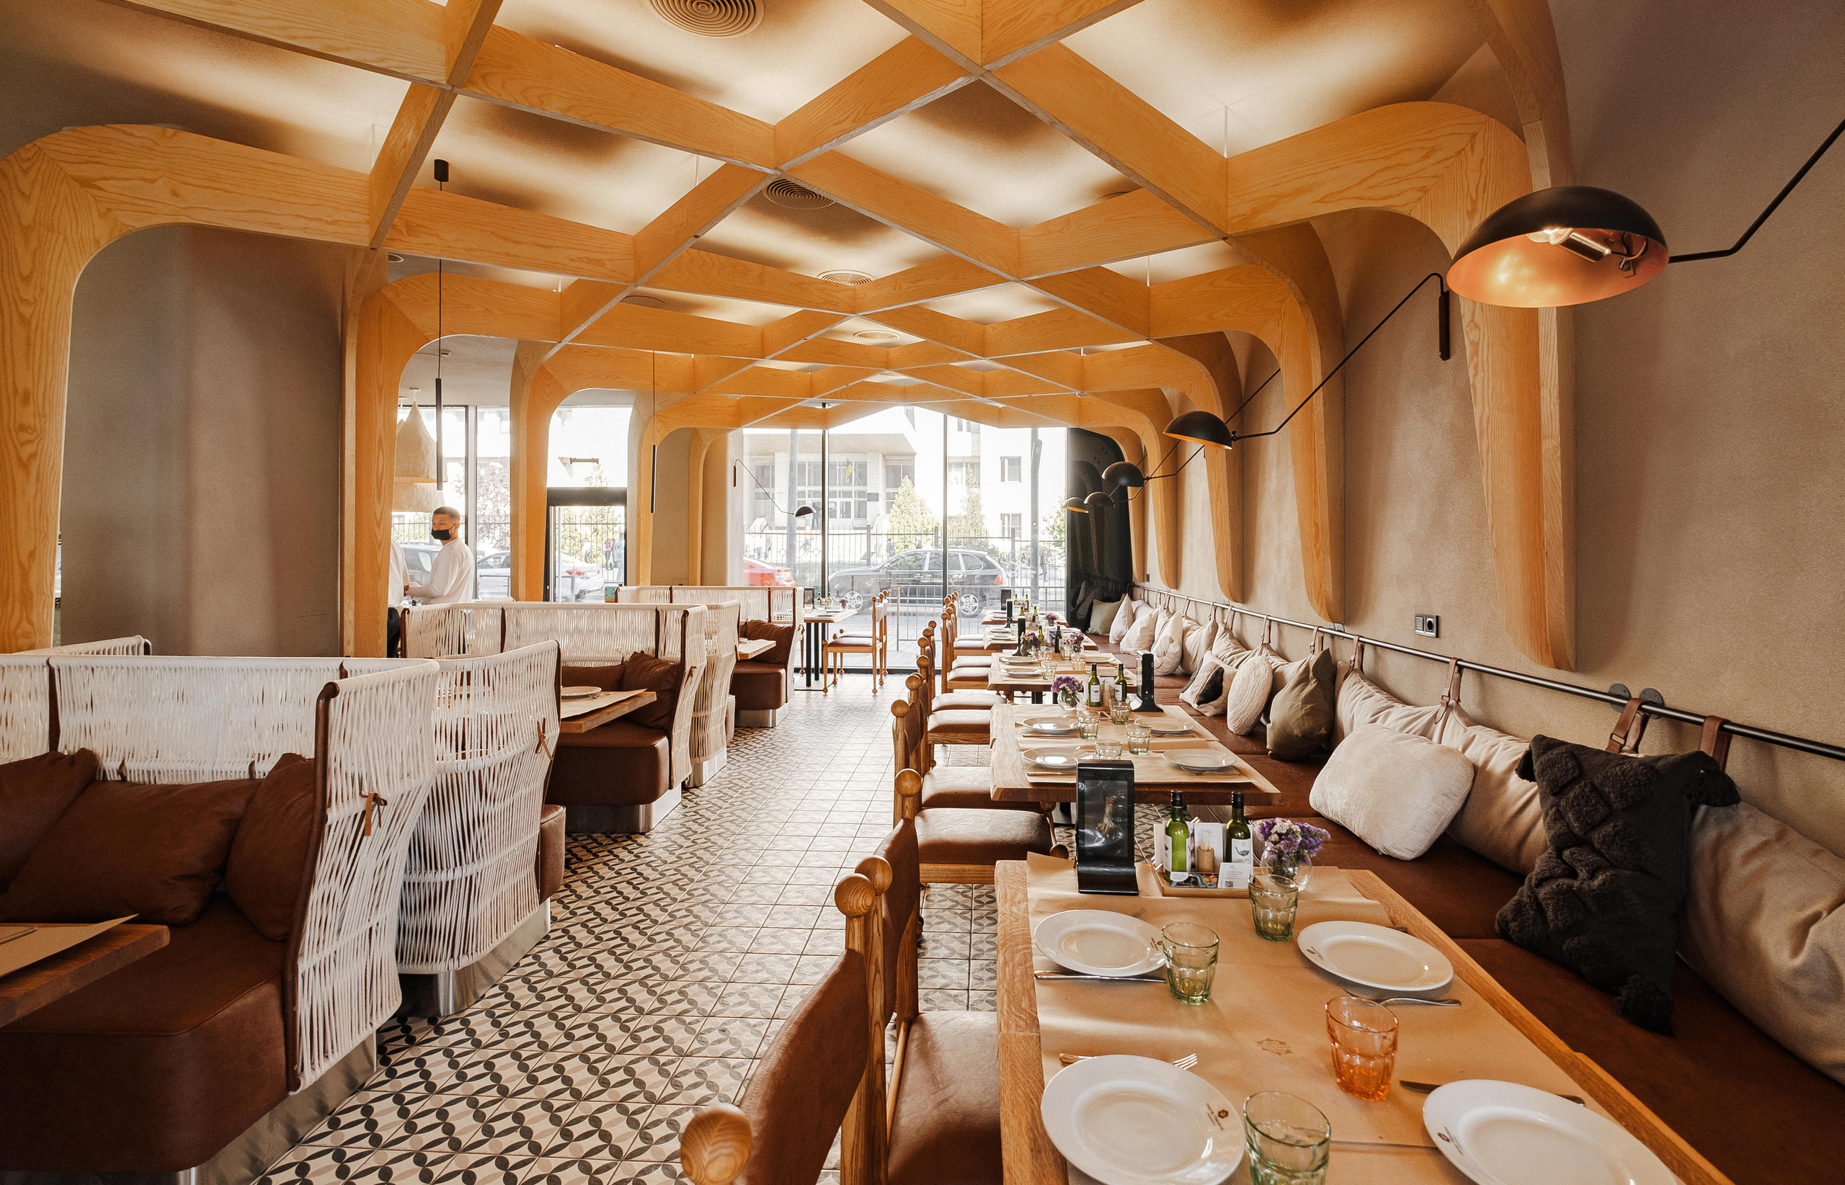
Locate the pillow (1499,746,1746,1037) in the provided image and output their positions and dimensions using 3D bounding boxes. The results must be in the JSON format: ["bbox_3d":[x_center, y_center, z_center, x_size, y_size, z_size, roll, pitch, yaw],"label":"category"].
[{"bbox_3d":[1.558,0.611,1.724,0.172,0.485,0.434,13,-2,-20],"label":"pillow"}]

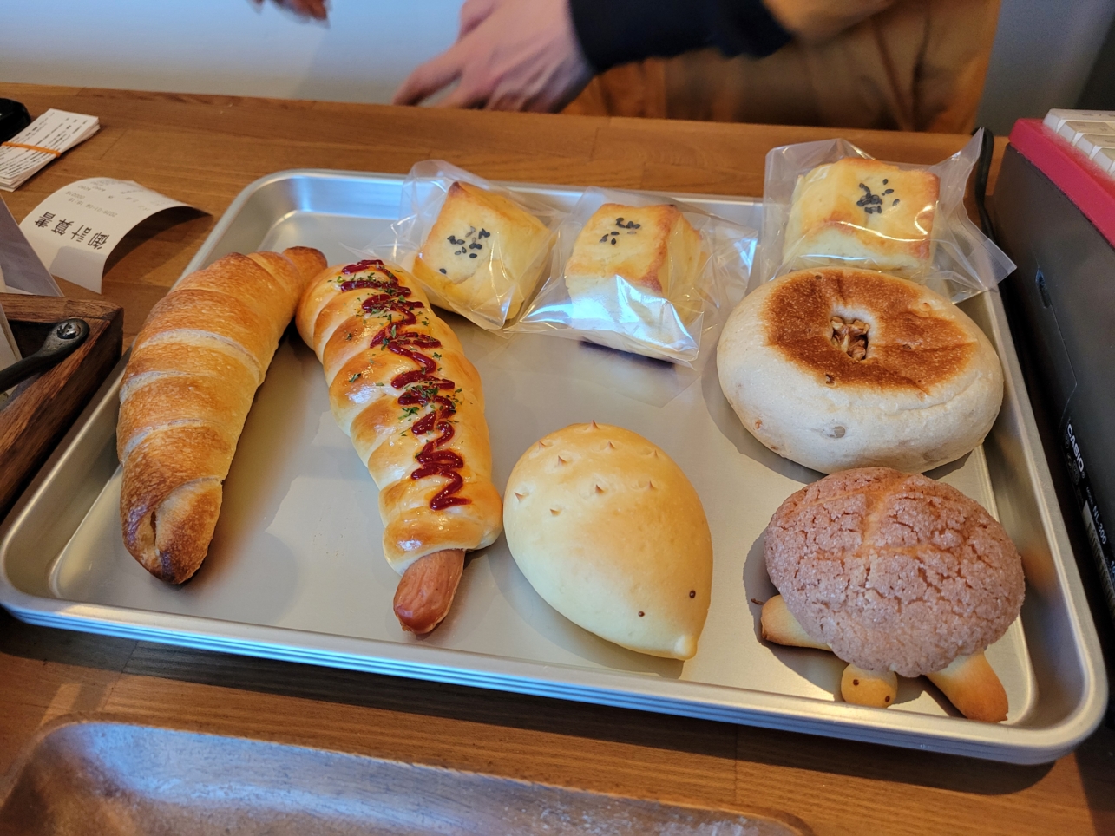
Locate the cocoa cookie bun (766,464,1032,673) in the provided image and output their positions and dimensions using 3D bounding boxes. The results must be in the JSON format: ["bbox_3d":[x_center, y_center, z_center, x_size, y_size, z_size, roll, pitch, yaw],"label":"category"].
[{"bbox_3d":[0.092,0.039,0.230,0.066,0.033,0.060,15,51,16],"label":"cocoa cookie bun"}]

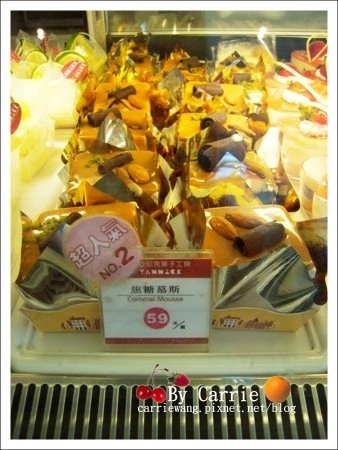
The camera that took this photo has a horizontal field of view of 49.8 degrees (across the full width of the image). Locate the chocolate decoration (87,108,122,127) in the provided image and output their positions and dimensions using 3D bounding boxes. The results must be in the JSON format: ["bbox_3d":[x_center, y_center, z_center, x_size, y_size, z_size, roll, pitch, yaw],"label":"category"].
[{"bbox_3d":[-0.071,-0.120,0.408,0.034,0.014,0.015,-20,44,-22],"label":"chocolate decoration"}]

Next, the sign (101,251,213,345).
[{"bbox_3d":[-0.009,0.054,0.262,0.080,0.077,0.006,1,19,0],"label":"sign"}]

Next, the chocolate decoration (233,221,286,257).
[{"bbox_3d":[0.064,0.009,0.254,0.036,0.014,0.015,-19,44,-21],"label":"chocolate decoration"}]

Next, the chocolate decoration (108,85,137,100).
[{"bbox_3d":[-0.060,-0.169,0.468,0.037,0.012,0.013,-27,47,-29],"label":"chocolate decoration"}]

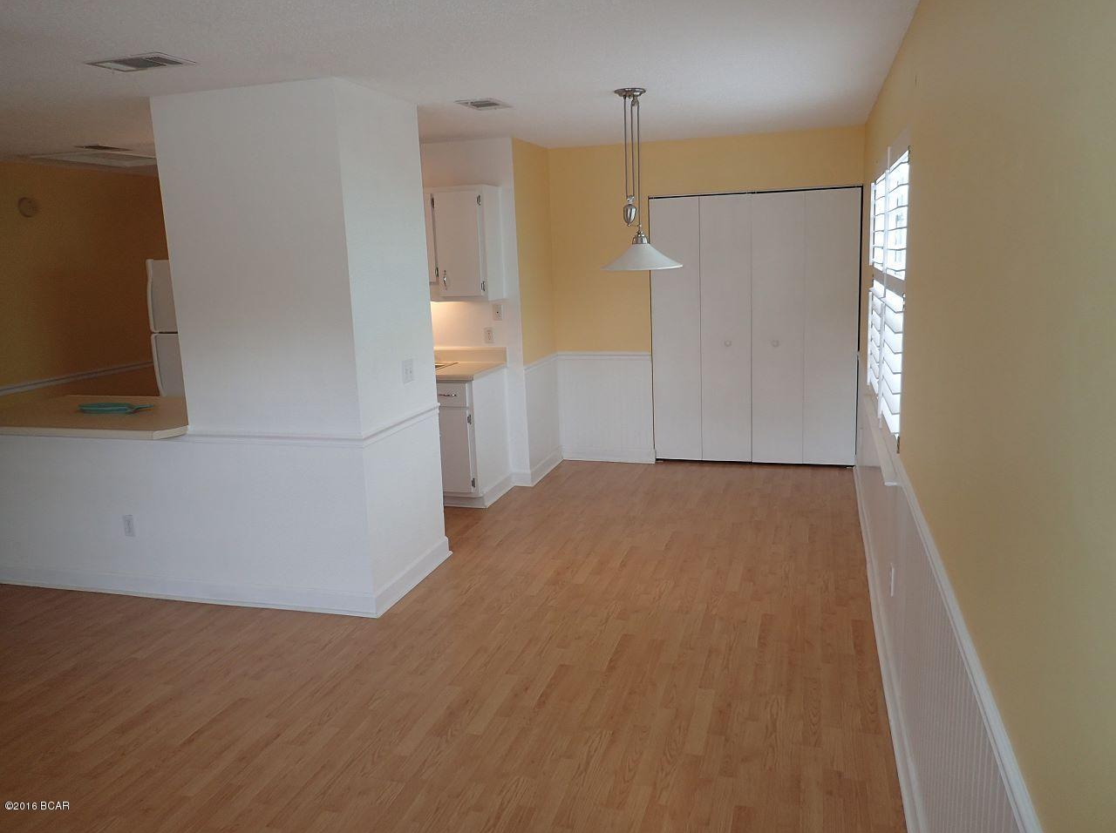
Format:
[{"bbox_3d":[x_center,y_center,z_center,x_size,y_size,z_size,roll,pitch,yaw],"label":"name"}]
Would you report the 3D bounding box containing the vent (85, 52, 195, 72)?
[{"bbox_3d":[-1.572,-1.329,3.050,0.355,0.020,0.180,1,12,17],"label":"vent"}]

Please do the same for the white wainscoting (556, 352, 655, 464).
[{"bbox_3d":[0.384,-0.071,6.431,0.775,0.905,0.030,1,12,17],"label":"white wainscoting"}]

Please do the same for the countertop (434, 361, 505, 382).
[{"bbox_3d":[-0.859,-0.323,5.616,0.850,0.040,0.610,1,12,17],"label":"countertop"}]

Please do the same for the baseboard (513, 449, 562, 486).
[{"bbox_3d":[-0.143,0.382,6.274,0.145,0.120,0.800,1,12,17],"label":"baseboard"}]

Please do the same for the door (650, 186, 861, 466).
[{"bbox_3d":[1.435,-0.619,6.003,1.475,2.000,0.045,1,12,17],"label":"door"}]

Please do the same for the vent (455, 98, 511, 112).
[{"bbox_3d":[-0.380,-1.605,4.165,0.180,0.020,0.300,1,12,17],"label":"vent"}]

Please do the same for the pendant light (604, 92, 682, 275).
[{"bbox_3d":[0.407,-1.179,4.061,0.430,0.875,0.430,1,12,17],"label":"pendant light"}]

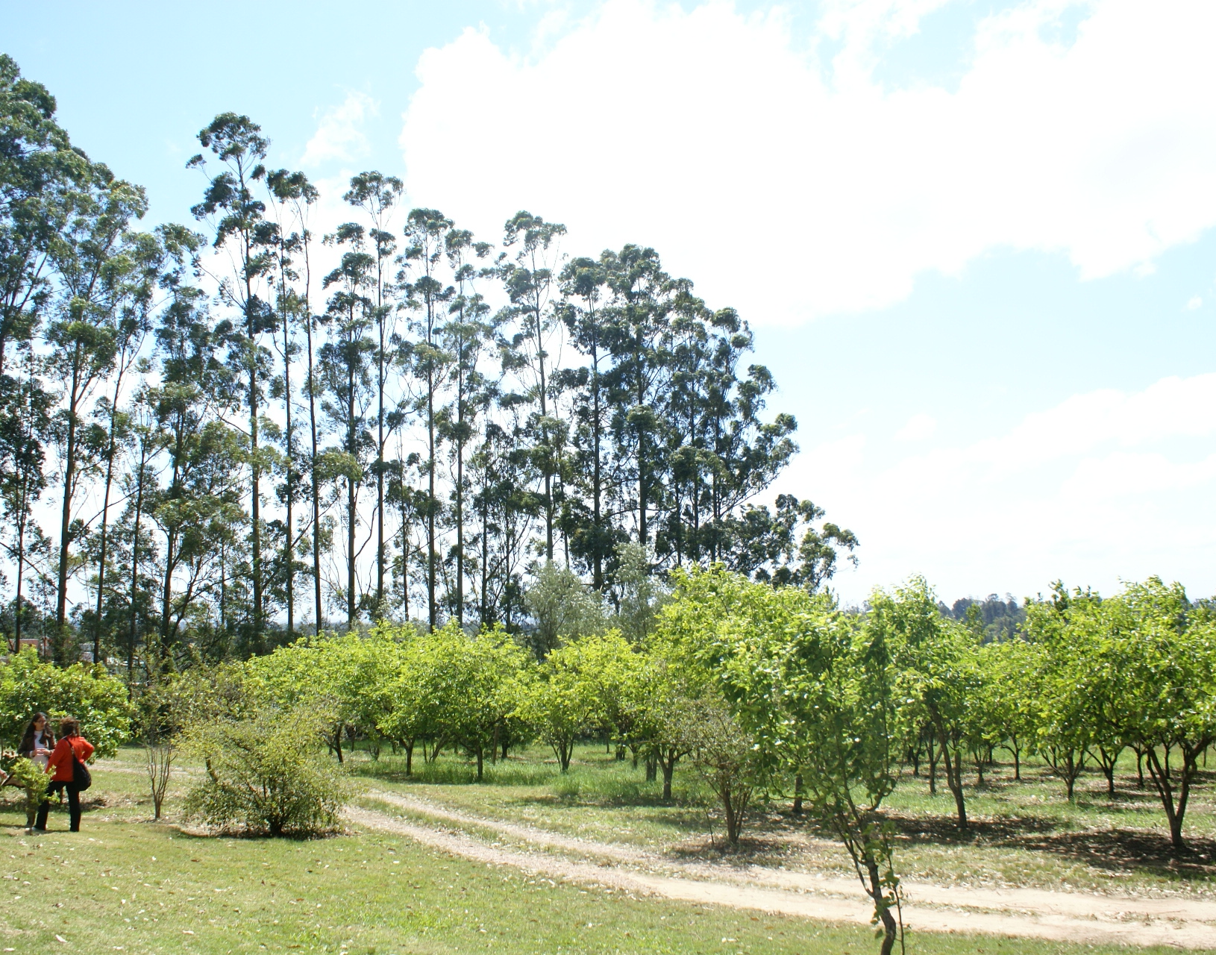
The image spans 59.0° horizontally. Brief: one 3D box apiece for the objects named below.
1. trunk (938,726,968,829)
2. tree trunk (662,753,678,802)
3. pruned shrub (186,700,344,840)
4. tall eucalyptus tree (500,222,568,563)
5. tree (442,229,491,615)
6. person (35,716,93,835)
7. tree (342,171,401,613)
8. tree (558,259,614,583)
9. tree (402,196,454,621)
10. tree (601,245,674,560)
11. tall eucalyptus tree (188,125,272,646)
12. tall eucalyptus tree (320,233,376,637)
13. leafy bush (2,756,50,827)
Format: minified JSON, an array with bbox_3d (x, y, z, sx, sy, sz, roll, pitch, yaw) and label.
[{"bbox_3d":[4.772,4.162,14.849,0.387,1.360,0.300,-3,-8,17],"label":"trunk"},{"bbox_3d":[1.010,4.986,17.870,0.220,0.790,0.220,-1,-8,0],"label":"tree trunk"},{"bbox_3d":[-4.803,4.065,14.970,2.121,1.762,2.100,2,-8,-17],"label":"pruned shrub"},{"bbox_3d":[-5.226,-2.872,75.088,4.400,32.748,4.400,0,-8,-4],"label":"tall eucalyptus tree"},{"bbox_3d":[-9.614,-2.221,73.494,3.600,31.148,3.600,0,-8,-7],"label":"tree"},{"bbox_3d":[-7.928,4.328,15.675,0.500,1.630,0.550,-6,-9,35],"label":"person"},{"bbox_3d":[-13.269,-3.416,60.254,3.160,28.920,3.160,1,-8,-12],"label":"tree"},{"bbox_3d":[-1.552,-1.477,79.937,4.300,31.194,4.300,-1,-8,-1],"label":"tree"},{"bbox_3d":[-11.916,-2.708,70.537,3.600,31.378,3.600,1,-8,-10],"label":"tree"},{"bbox_3d":[2.041,-1.863,72.068,4.690,28.580,4.690,-1,-8,2],"label":"tree"},{"bbox_3d":[-19.749,-4.660,56.130,4.060,30.460,4.060,2,-8,-20],"label":"tall eucalyptus tree"},{"bbox_3d":[-14.253,-1.845,59.004,2.790,25.500,2.790,1,-8,-14],"label":"tall eucalyptus tree"},{"bbox_3d":[-8.452,4.588,15.648,0.685,1.030,0.620,3,-9,-28],"label":"leafy bush"}]

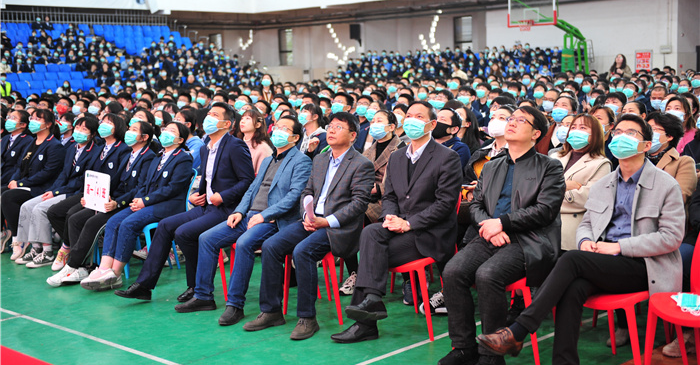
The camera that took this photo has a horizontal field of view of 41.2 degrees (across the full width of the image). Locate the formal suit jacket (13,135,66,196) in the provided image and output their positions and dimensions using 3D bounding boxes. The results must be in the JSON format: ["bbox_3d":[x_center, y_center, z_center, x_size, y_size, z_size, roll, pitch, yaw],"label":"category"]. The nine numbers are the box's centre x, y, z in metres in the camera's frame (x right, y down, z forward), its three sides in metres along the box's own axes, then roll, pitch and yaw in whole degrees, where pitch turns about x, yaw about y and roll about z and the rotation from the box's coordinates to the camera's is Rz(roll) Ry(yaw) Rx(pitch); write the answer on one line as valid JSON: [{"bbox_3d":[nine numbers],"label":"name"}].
[{"bbox_3d":[-2.825,-0.115,8.483,0.460,0.580,0.470,5,9,44],"label":"formal suit jacket"}]

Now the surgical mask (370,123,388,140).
[{"bbox_3d":[0.203,-0.364,6.649,0.145,0.120,0.100,5,-3,44],"label":"surgical mask"}]

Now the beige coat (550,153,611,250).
[{"bbox_3d":[1.406,0.125,5.651,0.470,0.680,0.420,3,8,34],"label":"beige coat"}]

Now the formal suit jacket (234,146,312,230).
[{"bbox_3d":[-0.496,0.061,6.238,0.520,0.610,0.460,5,9,44],"label":"formal suit jacket"}]

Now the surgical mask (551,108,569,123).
[{"bbox_3d":[1.648,-0.521,7.300,0.135,0.125,0.085,4,-2,41],"label":"surgical mask"}]

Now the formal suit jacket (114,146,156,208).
[{"bbox_3d":[-1.714,0.003,7.423,0.440,0.580,0.450,5,9,44],"label":"formal suit jacket"}]

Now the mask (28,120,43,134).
[{"bbox_3d":[-2.837,-0.496,8.409,0.135,0.125,0.085,3,-4,39],"label":"mask"}]

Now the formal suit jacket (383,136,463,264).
[{"bbox_3d":[0.423,0.117,5.437,0.500,0.700,0.420,4,5,41],"label":"formal suit jacket"}]

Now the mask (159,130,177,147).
[{"bbox_3d":[-1.359,-0.326,6.954,0.135,0.125,0.085,3,-4,36],"label":"mask"}]

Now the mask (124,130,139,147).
[{"bbox_3d":[-1.690,-0.341,7.226,0.140,0.115,0.100,5,-3,44],"label":"mask"}]

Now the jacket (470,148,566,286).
[{"bbox_3d":[0.905,0.172,4.936,0.520,0.690,0.460,4,9,44],"label":"jacket"}]

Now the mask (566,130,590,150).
[{"bbox_3d":[1.397,-0.254,5.698,0.145,0.120,0.090,3,-2,35],"label":"mask"}]

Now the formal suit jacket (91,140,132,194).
[{"bbox_3d":[-1.949,-0.046,7.694,0.450,0.570,0.400,4,9,44],"label":"formal suit jacket"}]

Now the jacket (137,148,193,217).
[{"bbox_3d":[-1.442,0.004,7.247,0.420,0.550,0.380,3,5,38],"label":"jacket"}]

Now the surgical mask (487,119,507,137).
[{"bbox_3d":[0.966,-0.360,6.105,0.145,0.120,0.090,3,-10,39],"label":"surgical mask"}]

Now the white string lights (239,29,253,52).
[{"bbox_3d":[-4.484,-6.136,40.000,0.580,0.930,0.450,-2,6,0],"label":"white string lights"}]

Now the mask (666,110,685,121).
[{"bbox_3d":[2.534,-0.511,7.250,0.135,0.125,0.085,4,4,44],"label":"mask"}]

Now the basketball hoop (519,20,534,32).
[{"bbox_3d":[5.677,-5.006,29.950,0.460,0.400,0.540,4,9,44],"label":"basketball hoop"}]

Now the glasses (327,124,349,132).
[{"bbox_3d":[-0.073,-0.341,5.887,0.140,0.045,0.135,4,-5,44],"label":"glasses"}]

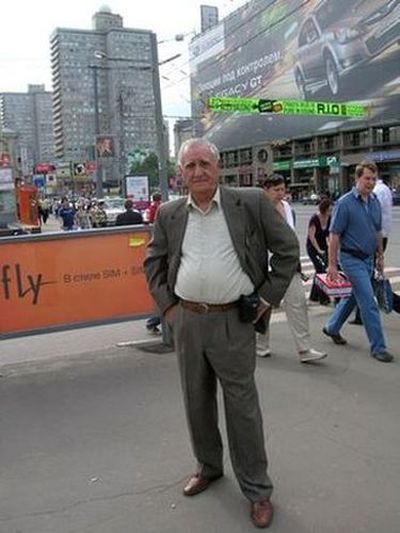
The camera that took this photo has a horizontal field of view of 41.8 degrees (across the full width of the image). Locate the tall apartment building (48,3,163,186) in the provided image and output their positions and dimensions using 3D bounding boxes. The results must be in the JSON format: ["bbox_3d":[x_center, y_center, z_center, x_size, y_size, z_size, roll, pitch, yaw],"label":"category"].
[{"bbox_3d":[-44.226,-75.445,240.766,46.000,90.000,21.000,-3,8,-21],"label":"tall apartment building"}]

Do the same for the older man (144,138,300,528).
[{"bbox_3d":[0.106,0.283,2.408,0.680,1.710,0.480,2,8,18],"label":"older man"}]

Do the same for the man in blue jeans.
[{"bbox_3d":[1.490,-0.078,4.872,0.540,1.770,0.720,-5,9,-34],"label":"man in blue jeans"}]

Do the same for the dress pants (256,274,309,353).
[{"bbox_3d":[0.801,0.345,4.706,0.600,0.850,0.360,4,8,27],"label":"dress pants"}]

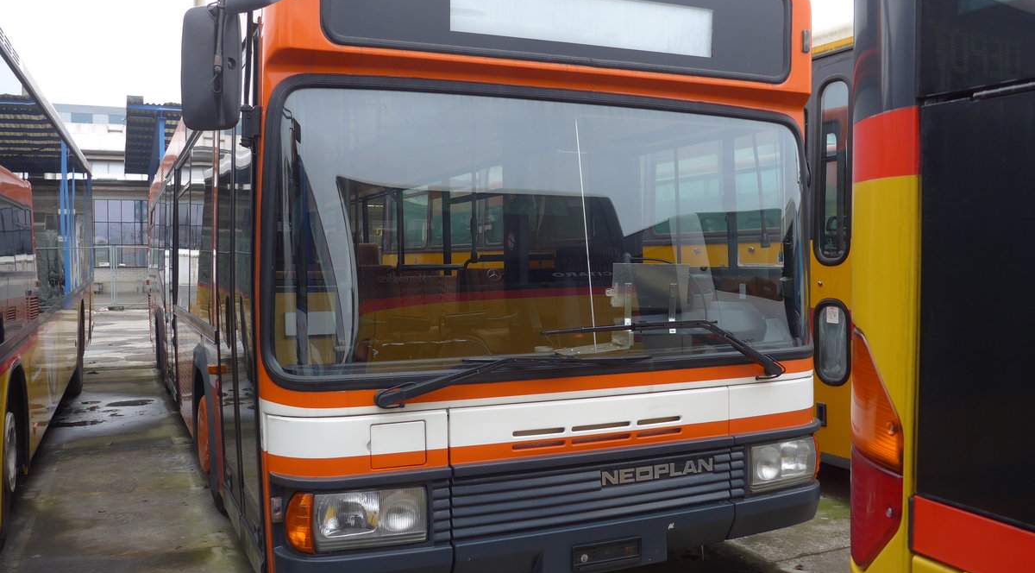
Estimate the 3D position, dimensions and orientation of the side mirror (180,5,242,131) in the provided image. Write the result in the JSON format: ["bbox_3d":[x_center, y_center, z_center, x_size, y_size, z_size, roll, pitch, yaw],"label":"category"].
[{"bbox_3d":[-0.962,-0.684,2.723,0.188,0.401,0.112,-1,1,-12],"label":"side mirror"}]

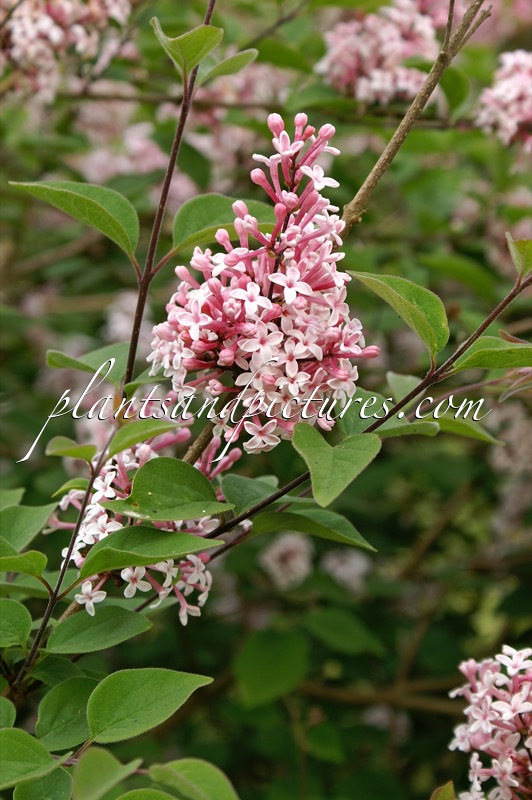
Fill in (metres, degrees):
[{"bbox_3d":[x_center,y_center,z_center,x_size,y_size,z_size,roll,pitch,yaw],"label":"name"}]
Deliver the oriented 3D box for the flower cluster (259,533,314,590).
[{"bbox_3d":[0.012,0.093,1.150,0.032,0.033,0.032,0,7,0],"label":"flower cluster"}]

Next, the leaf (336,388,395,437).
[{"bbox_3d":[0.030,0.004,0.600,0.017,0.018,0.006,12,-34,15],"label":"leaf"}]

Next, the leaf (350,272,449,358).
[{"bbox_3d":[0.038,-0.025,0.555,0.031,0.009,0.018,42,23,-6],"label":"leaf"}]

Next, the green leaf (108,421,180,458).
[{"bbox_3d":[-0.037,0.012,0.600,0.023,0.005,0.013,-25,16,18],"label":"green leaf"}]

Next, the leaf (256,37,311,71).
[{"bbox_3d":[0.007,-0.139,0.800,0.022,0.007,0.014,22,39,12],"label":"leaf"}]

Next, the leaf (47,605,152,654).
[{"bbox_3d":[-0.049,0.067,0.585,0.032,0.004,0.016,-14,41,-10],"label":"leaf"}]

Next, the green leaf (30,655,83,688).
[{"bbox_3d":[-0.063,0.083,0.610,0.020,0.004,0.013,-3,39,-9],"label":"green leaf"}]

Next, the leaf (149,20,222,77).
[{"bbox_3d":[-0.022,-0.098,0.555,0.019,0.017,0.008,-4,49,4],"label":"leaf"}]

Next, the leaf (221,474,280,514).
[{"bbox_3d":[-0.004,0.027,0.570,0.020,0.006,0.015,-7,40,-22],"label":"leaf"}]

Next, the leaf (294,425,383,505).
[{"bbox_3d":[0.020,0.019,0.575,0.025,0.007,0.029,3,35,4],"label":"leaf"}]

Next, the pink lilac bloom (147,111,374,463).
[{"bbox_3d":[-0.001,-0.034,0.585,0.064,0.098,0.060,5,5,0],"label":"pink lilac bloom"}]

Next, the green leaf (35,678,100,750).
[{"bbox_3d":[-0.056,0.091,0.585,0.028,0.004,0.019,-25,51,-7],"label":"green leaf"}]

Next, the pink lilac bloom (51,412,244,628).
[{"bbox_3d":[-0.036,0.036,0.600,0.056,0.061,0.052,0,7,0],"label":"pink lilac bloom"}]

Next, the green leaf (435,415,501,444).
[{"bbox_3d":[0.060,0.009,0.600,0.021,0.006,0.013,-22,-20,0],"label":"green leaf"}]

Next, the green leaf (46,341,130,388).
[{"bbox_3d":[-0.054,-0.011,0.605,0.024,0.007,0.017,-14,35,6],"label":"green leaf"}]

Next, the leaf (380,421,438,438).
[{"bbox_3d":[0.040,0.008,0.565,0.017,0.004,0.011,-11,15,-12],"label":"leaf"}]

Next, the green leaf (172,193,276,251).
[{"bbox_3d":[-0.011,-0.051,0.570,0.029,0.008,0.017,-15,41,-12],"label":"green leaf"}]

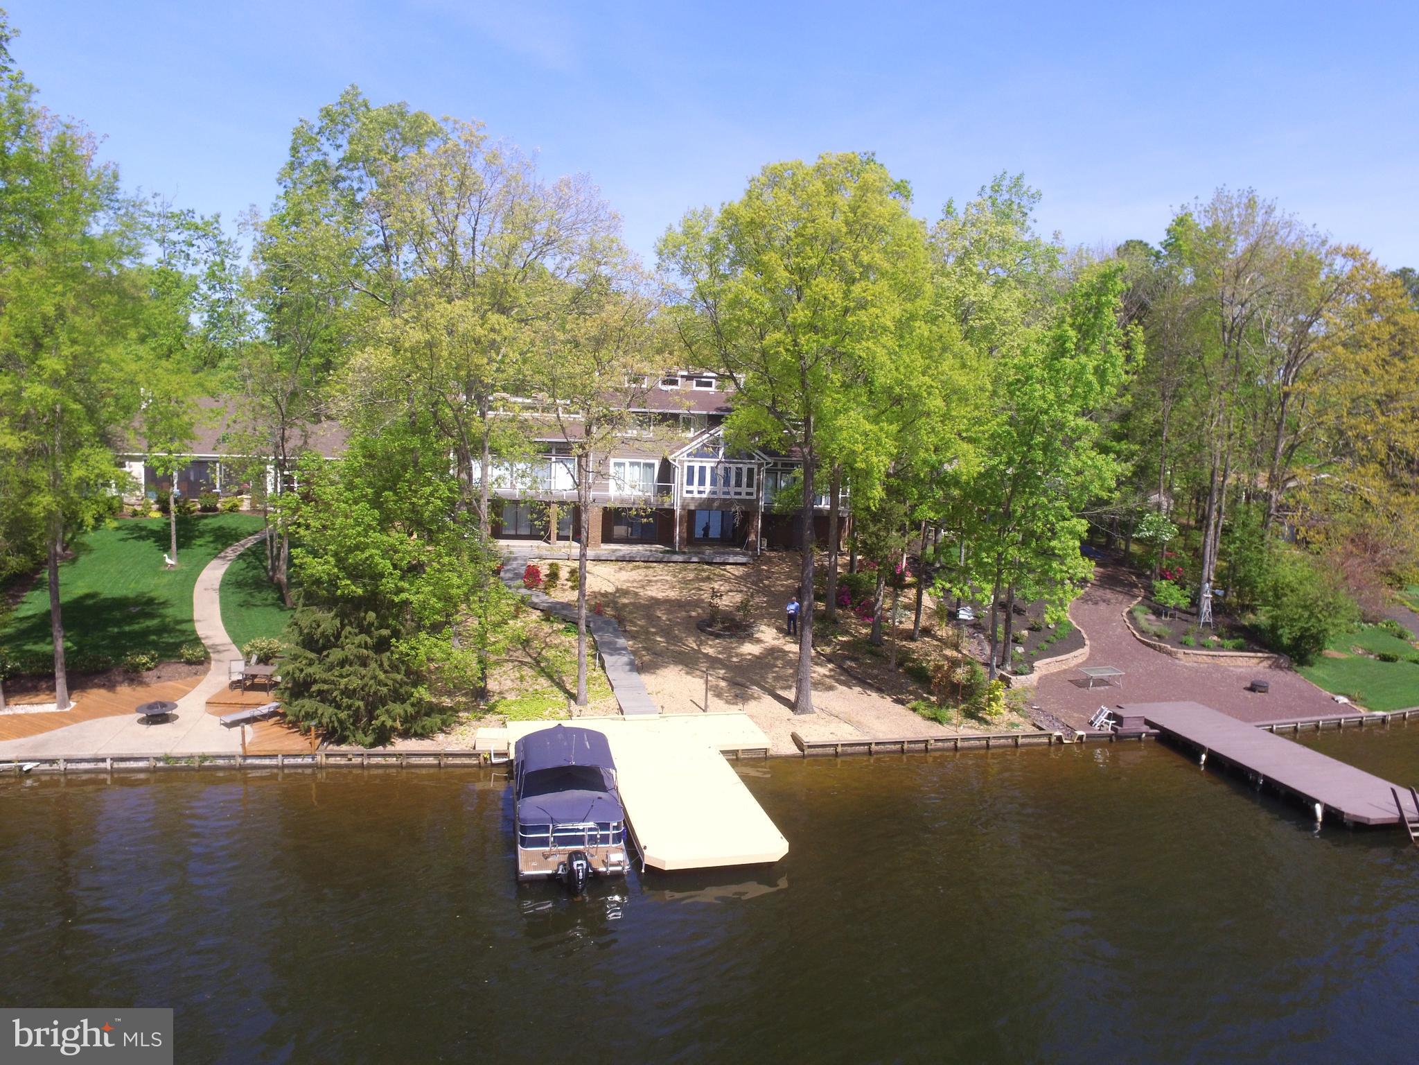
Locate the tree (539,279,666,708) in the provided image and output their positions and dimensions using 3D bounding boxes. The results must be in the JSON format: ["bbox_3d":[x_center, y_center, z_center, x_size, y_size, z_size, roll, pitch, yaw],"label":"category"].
[{"bbox_3d":[-4.099,-1.426,28.992,4.800,15.600,4.700,2,8,0],"label":"tree"}]

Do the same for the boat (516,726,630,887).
[{"bbox_3d":[-3.871,6.911,22.227,2.550,2.550,6.100,0,8,-13],"label":"boat"}]

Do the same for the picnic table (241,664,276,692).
[{"bbox_3d":[-16.429,5.403,30.030,1.050,0.770,1.000,0,8,-10],"label":"picnic table"}]

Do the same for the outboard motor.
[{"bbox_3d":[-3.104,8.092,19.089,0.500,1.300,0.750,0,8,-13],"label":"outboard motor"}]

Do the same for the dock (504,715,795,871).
[{"bbox_3d":[-1.496,7.365,24.635,8.592,0.400,10.262,1,6,-16],"label":"dock"}]

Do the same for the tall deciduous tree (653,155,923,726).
[{"bbox_3d":[3.202,-3.338,28.700,9.500,19.900,9.000,2,8,0],"label":"tall deciduous tree"}]

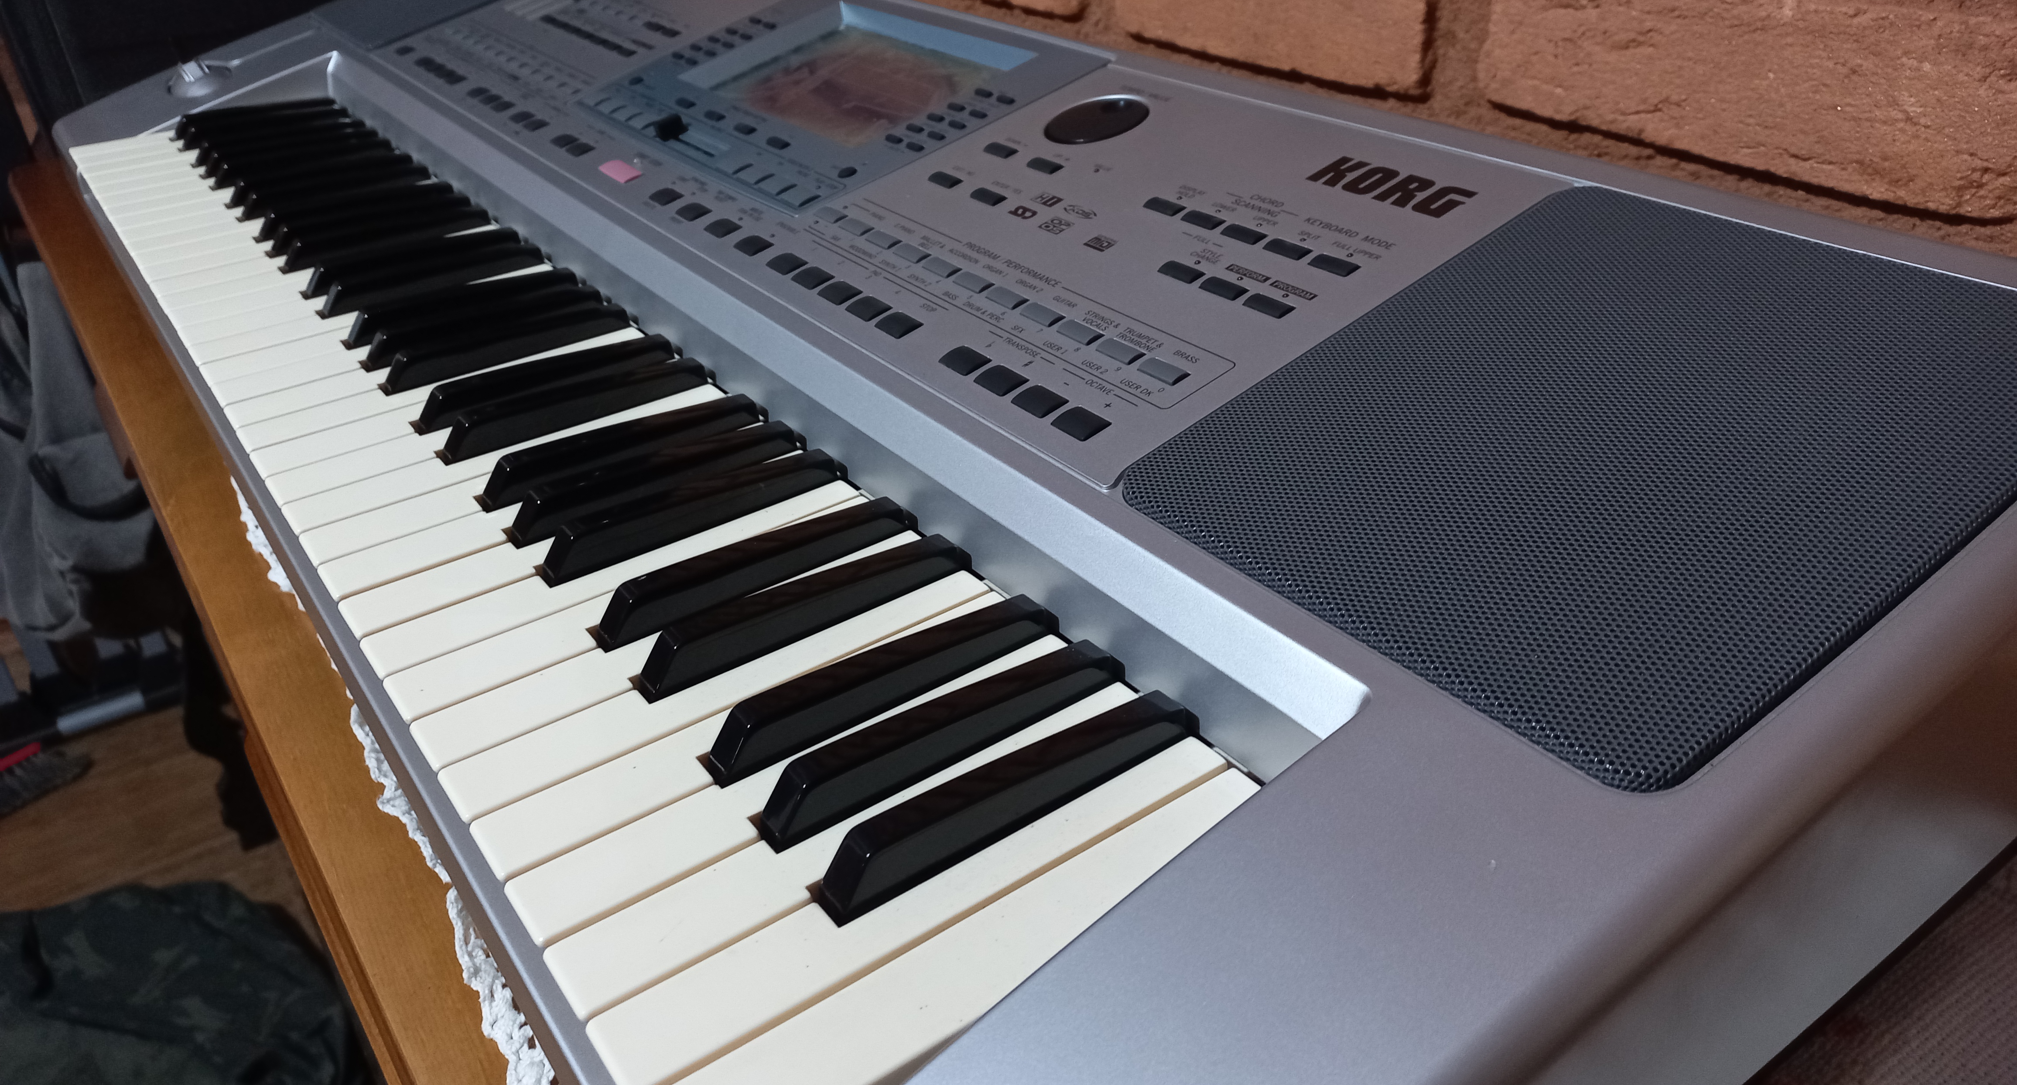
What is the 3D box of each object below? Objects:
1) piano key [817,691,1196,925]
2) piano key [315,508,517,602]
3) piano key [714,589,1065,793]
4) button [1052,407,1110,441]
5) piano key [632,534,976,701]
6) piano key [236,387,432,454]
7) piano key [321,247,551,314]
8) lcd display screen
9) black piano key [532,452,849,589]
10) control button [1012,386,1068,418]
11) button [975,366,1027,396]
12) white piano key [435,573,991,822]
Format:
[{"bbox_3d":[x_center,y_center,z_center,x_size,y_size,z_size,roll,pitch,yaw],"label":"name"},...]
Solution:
[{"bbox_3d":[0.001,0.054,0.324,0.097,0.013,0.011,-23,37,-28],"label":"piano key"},{"bbox_3d":[-0.138,-0.008,0.459,0.145,0.013,0.023,-23,37,-28],"label":"piano key"},{"bbox_3d":[-0.031,0.033,0.360,0.096,0.015,0.012,-23,37,-28],"label":"piano key"},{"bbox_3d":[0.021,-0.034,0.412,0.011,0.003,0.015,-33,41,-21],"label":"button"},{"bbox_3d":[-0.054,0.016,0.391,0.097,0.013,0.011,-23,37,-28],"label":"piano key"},{"bbox_3d":[-0.206,-0.055,0.544,0.146,0.013,0.022,-23,37,-28],"label":"piano key"},{"bbox_3d":[-0.246,-0.115,0.622,0.096,0.015,0.012,-23,37,-28],"label":"piano key"},{"bbox_3d":[-0.073,-0.218,0.689,0.082,0.005,0.143,-32,41,-21],"label":"lcd display screen"},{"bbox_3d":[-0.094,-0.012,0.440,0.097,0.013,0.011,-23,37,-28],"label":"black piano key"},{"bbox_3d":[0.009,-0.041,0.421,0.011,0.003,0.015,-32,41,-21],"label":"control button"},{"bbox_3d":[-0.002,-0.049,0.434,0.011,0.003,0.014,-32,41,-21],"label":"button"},{"bbox_3d":[-0.070,0.040,0.377,0.146,0.013,0.022,-23,37,-28],"label":"white piano key"}]

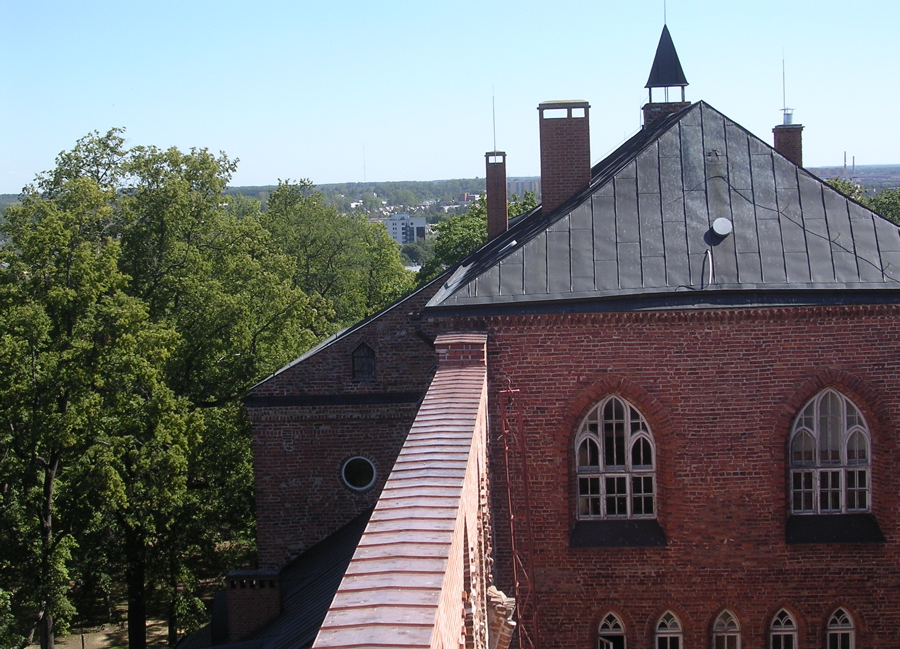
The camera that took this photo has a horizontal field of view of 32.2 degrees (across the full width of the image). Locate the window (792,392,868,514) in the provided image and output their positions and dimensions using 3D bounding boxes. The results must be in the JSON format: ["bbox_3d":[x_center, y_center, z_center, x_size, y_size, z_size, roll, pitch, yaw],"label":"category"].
[{"bbox_3d":[8.532,2.855,34.936,1.777,2.822,0.220,-2,5,2],"label":"window"}]

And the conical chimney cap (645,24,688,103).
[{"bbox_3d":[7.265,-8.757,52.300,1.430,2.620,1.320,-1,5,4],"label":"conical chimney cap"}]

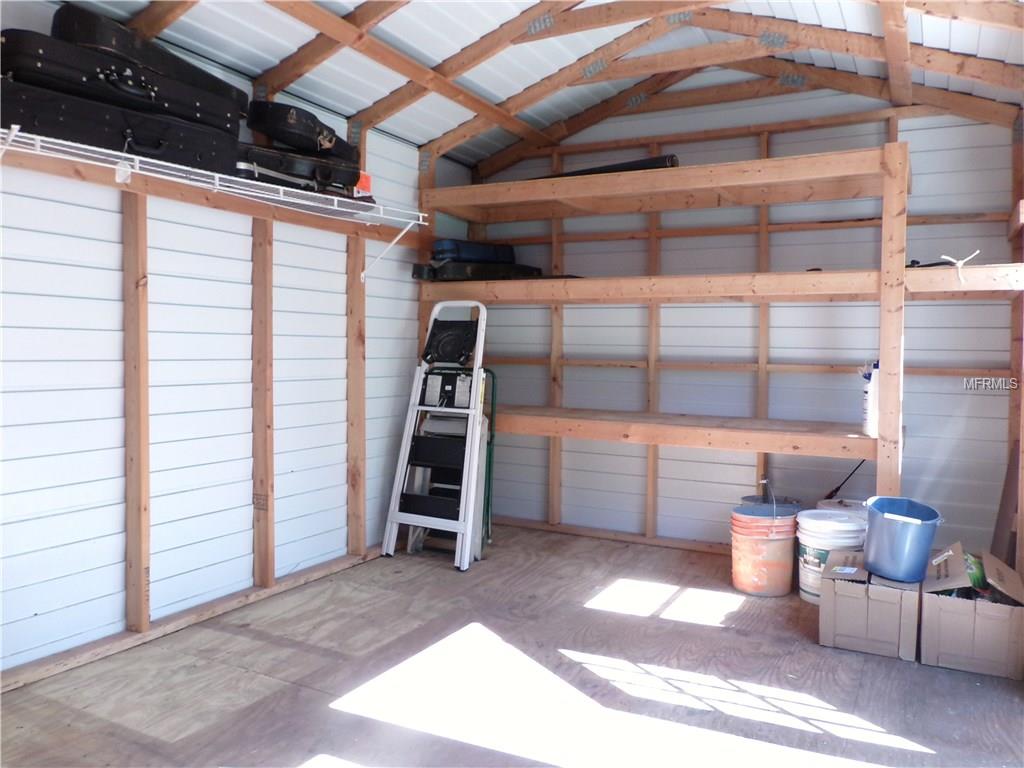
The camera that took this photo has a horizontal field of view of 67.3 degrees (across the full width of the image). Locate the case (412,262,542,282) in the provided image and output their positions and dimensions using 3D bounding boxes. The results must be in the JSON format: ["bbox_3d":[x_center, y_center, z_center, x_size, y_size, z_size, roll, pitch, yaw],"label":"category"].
[{"bbox_3d":[-0.199,-0.595,4.165,0.660,0.100,0.210,0,3,-11],"label":"case"}]

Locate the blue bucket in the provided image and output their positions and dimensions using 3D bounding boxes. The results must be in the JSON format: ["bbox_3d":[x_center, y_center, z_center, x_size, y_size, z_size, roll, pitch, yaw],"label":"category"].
[{"bbox_3d":[1.487,0.592,2.933,0.285,0.270,0.270,9,5,29],"label":"blue bucket"}]

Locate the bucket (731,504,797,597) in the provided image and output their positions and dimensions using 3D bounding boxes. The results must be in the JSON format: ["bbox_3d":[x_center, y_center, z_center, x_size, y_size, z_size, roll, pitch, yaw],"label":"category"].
[{"bbox_3d":[1.134,0.748,3.482,0.285,0.356,0.285,2,3,27],"label":"bucket"}]

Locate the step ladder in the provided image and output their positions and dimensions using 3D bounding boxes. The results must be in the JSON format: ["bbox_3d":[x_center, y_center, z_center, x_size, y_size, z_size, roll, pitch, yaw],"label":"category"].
[{"bbox_3d":[-0.363,0.235,4.075,0.540,1.380,0.130,2,-7,26],"label":"step ladder"}]

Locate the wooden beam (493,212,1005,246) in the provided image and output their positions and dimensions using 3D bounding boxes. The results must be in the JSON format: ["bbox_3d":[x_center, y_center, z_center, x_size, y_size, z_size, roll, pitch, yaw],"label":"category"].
[{"bbox_3d":[1.047,-0.796,4.068,2.653,0.042,0.080,2,3,27],"label":"wooden beam"}]

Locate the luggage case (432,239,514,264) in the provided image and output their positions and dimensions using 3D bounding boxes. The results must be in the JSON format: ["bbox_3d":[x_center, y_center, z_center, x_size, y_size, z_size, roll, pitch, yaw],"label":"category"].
[{"bbox_3d":[-0.213,-0.706,4.234,0.380,0.122,0.200,-1,3,-36],"label":"luggage case"}]

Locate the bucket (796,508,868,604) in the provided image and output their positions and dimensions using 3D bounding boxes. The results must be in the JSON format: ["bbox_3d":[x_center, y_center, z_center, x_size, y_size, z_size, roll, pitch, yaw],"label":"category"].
[{"bbox_3d":[1.413,0.778,3.399,0.315,0.370,0.315,2,2,29],"label":"bucket"}]

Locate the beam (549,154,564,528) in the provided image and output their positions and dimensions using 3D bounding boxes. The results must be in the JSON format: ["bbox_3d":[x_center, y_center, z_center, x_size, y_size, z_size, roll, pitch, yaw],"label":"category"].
[{"bbox_3d":[0.266,-0.247,4.500,0.041,2.144,0.087,2,3,27],"label":"beam"}]

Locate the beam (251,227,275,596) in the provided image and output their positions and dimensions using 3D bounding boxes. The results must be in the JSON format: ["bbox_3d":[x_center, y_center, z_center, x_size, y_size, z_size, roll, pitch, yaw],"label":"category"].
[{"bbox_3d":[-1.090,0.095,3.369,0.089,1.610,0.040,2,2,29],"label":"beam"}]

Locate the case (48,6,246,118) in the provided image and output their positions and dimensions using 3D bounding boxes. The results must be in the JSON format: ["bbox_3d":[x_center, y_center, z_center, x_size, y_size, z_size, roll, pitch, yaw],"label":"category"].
[{"bbox_3d":[-1.224,-1.060,2.634,0.280,0.130,0.760,2,2,29],"label":"case"}]

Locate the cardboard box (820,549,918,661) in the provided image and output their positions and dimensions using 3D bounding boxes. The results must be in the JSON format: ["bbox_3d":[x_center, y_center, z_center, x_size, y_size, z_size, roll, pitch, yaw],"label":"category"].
[{"bbox_3d":[1.369,0.830,2.931,0.315,0.250,0.410,2,3,27],"label":"cardboard box"}]

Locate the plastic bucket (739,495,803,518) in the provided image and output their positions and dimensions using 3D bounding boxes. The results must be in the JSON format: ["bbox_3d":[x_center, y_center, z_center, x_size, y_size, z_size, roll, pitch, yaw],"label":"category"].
[{"bbox_3d":[1.300,0.764,3.857,0.295,0.362,0.295,2,2,29],"label":"plastic bucket"}]

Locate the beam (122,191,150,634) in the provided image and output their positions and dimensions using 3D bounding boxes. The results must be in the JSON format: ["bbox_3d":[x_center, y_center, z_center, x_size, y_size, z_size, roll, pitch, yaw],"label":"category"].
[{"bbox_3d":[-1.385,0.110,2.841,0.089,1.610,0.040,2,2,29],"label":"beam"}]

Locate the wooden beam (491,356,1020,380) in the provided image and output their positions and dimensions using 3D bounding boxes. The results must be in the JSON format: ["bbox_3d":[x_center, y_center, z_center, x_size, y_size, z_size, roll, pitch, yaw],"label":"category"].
[{"bbox_3d":[1.080,-0.094,4.254,2.820,0.040,0.085,3,3,30],"label":"wooden beam"}]

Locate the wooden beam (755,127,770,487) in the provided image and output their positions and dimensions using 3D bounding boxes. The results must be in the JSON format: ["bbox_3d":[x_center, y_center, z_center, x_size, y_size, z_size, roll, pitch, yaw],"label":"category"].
[{"bbox_3d":[1.301,-0.206,3.964,0.041,2.145,0.087,1,3,27],"label":"wooden beam"}]

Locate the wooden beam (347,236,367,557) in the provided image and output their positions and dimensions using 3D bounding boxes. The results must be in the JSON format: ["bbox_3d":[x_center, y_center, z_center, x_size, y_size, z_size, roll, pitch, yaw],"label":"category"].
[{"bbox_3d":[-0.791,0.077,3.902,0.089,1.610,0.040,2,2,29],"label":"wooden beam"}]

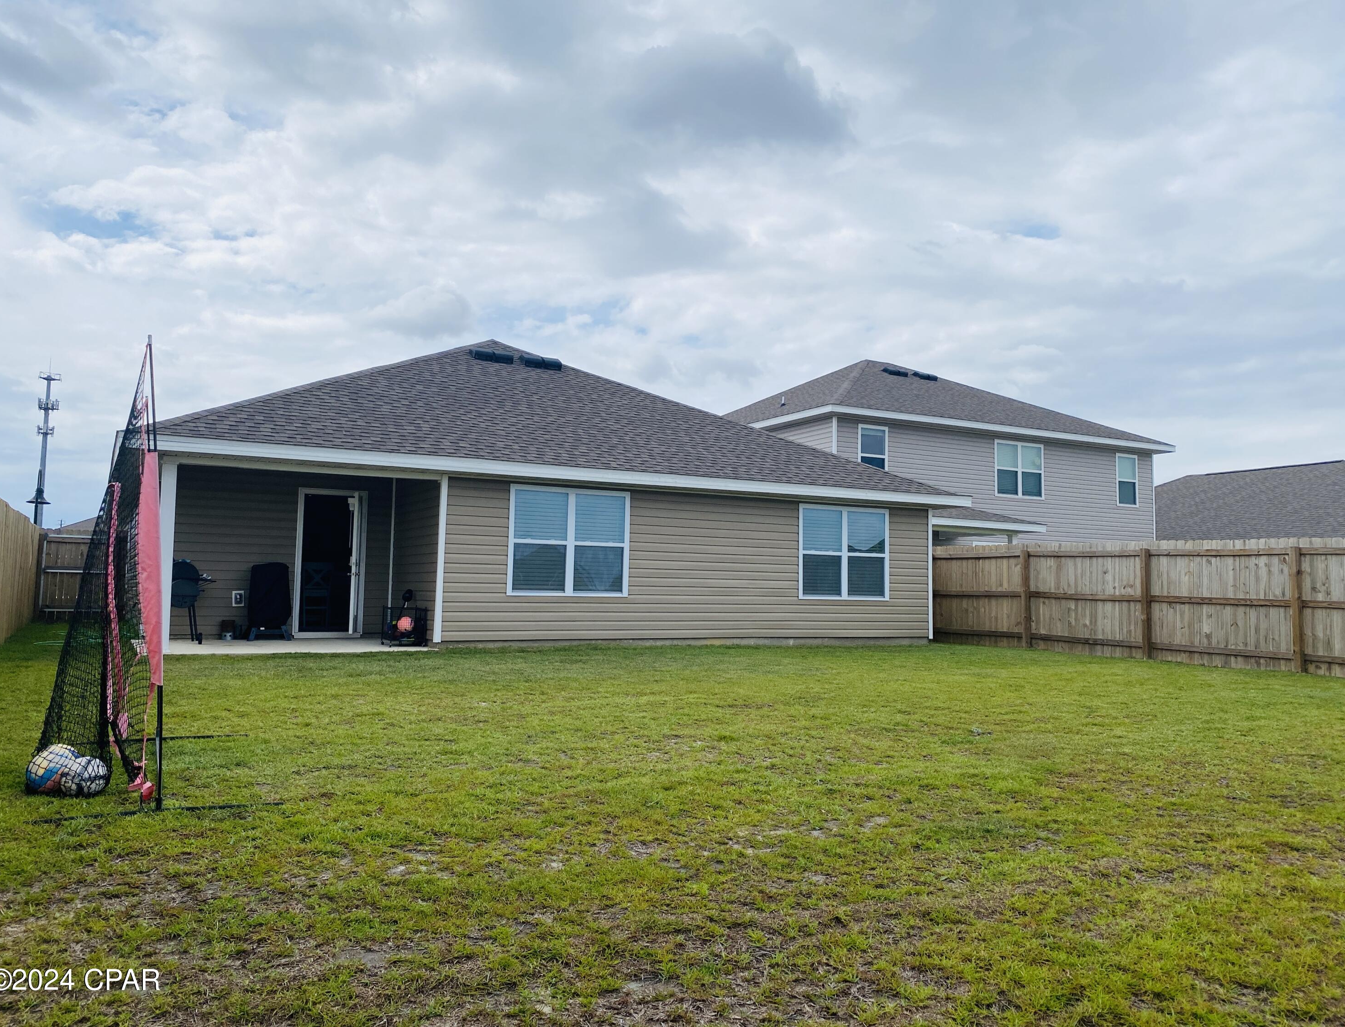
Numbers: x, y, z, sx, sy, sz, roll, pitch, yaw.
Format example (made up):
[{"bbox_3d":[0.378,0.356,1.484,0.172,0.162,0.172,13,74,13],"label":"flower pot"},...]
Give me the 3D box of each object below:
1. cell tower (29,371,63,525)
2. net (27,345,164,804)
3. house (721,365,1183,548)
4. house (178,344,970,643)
[{"bbox_3d":[-136.890,-9.740,224.349,4.300,43.300,4.300,3,-4,-29],"label":"cell tower"},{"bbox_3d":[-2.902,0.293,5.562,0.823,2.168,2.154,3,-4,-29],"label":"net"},{"bbox_3d":[7.119,-0.885,32.834,13.254,8.259,14.680,3,-4,-29],"label":"house"},{"bbox_3d":[-5.029,-0.501,22.991,13.326,5.817,18.481,3,-4,-29],"label":"house"}]

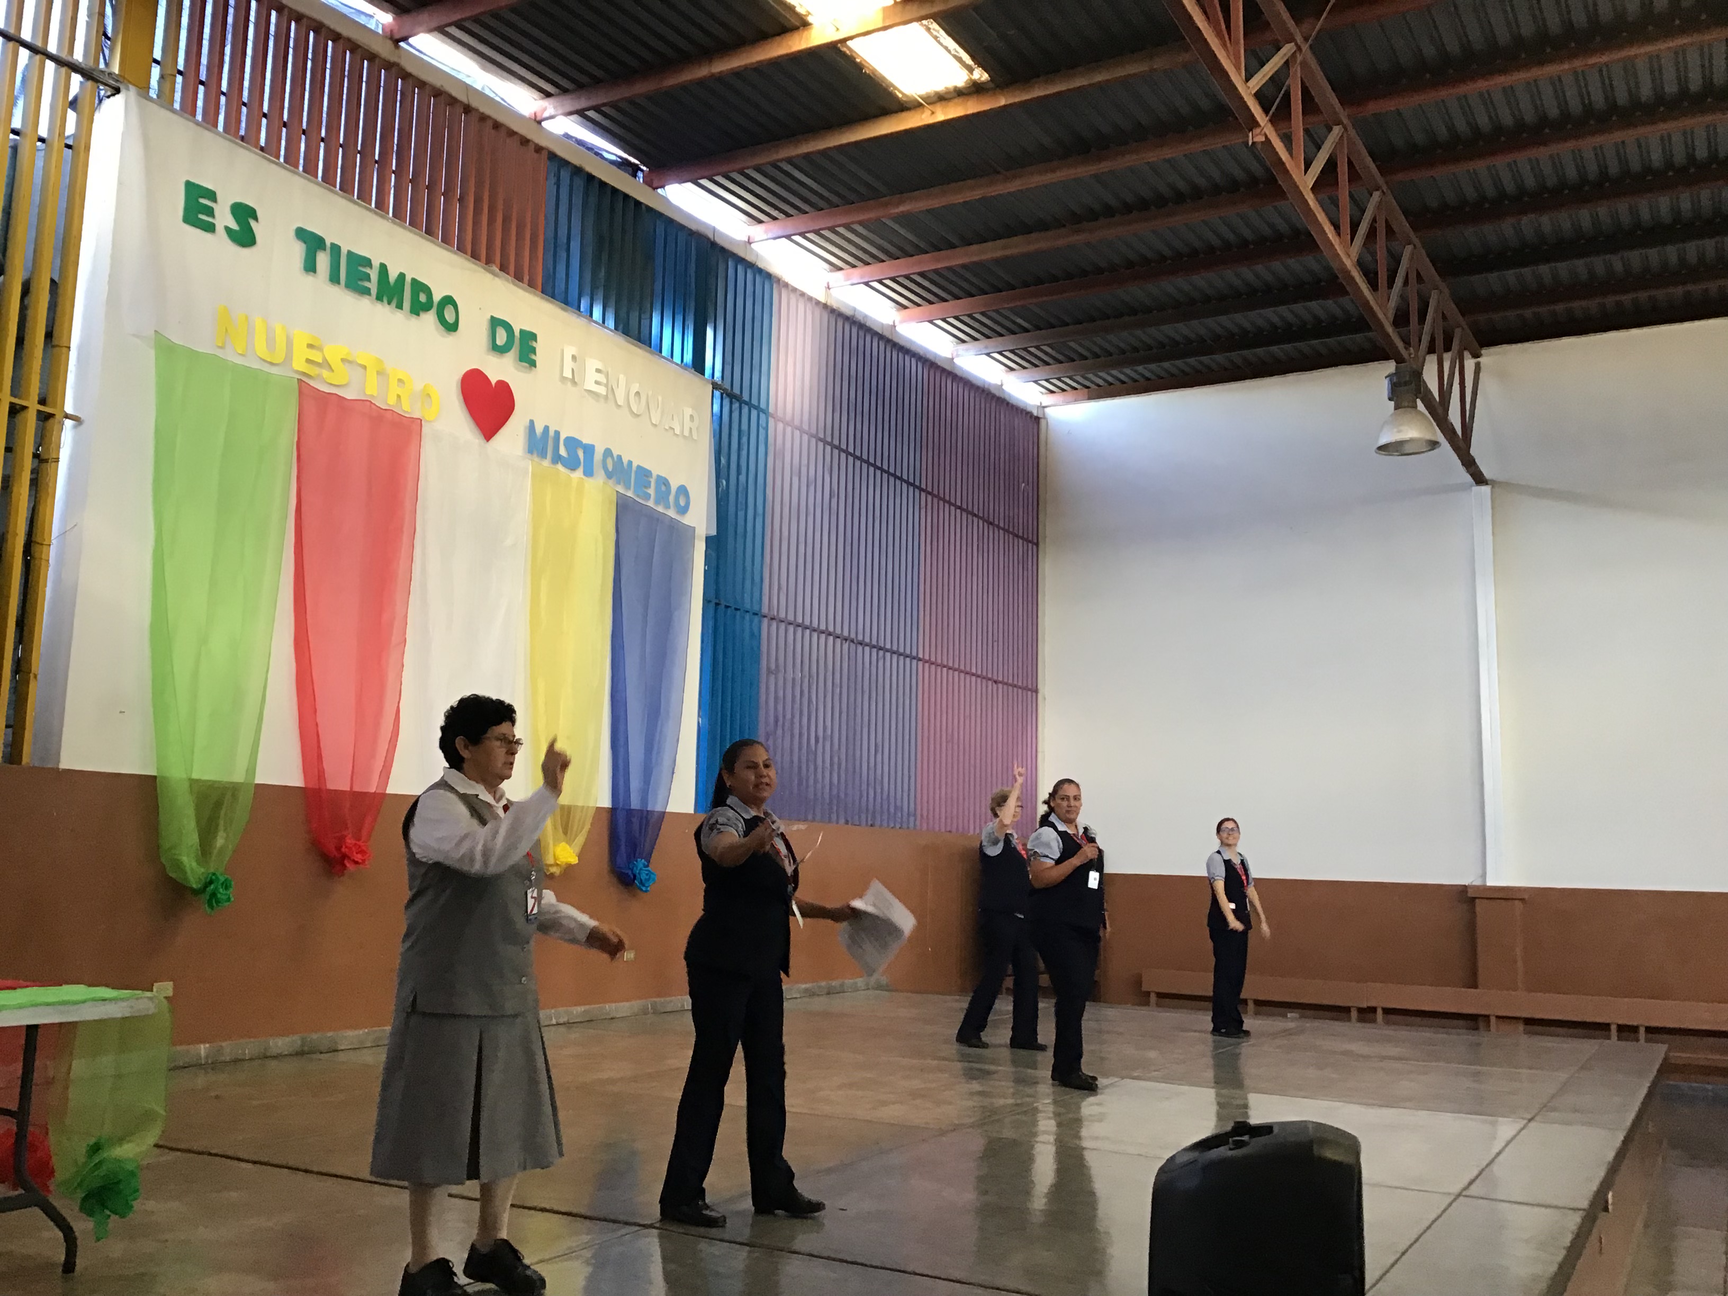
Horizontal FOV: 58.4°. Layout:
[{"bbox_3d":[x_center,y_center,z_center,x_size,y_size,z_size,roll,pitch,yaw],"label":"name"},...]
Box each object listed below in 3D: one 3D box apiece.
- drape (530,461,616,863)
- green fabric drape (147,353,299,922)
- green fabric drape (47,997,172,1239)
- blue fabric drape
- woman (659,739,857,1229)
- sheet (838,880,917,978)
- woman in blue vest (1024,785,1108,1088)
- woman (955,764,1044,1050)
[{"bbox_3d":[-2.072,0.178,10.838,0.180,2.800,0.930,-3,-9,29],"label":"drape"},{"bbox_3d":[-3.506,-0.110,8.309,0.180,3.000,0.950,-3,-9,29],"label":"green fabric drape"},{"bbox_3d":[-2.187,1.354,4.507,0.540,0.700,0.190,-3,-9,29],"label":"green fabric drape"},{"bbox_3d":[-1.610,0.353,11.645,0.180,2.920,1.000,-3,-9,29],"label":"blue fabric drape"},{"bbox_3d":[-0.338,1.093,5.189,0.580,1.580,0.600,-1,-8,17],"label":"woman"},{"bbox_3d":[0.047,0.929,5.130,0.210,0.260,0.090,41,-16,7],"label":"sheet"},{"bbox_3d":[1.175,1.585,8.699,0.500,1.650,0.400,8,-10,-38],"label":"woman in blue vest"},{"bbox_3d":[0.943,1.709,10.321,0.580,1.840,0.500,-5,-10,37],"label":"woman"}]

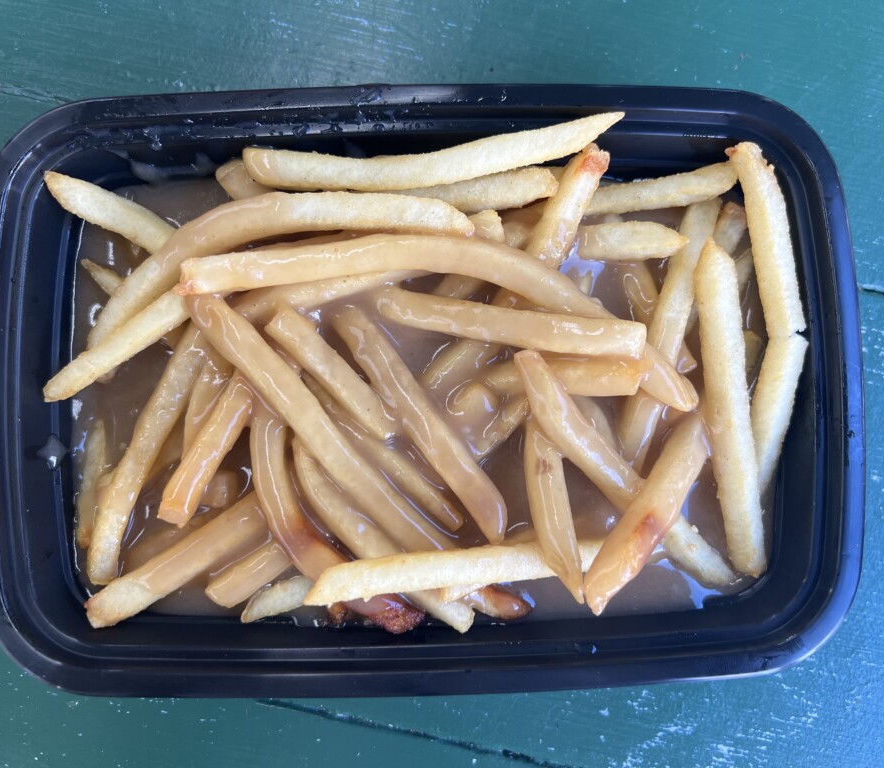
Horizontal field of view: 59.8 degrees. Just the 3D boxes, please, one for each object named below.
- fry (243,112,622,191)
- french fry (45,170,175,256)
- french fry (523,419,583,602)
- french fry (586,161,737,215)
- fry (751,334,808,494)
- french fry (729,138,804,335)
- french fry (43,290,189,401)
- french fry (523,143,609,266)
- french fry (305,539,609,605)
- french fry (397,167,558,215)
[{"bbox_3d":[-0.003,-0.059,0.199,0.097,0.011,0.013,-5,88,5],"label":"fry"},{"bbox_3d":[-0.085,-0.044,0.203,0.038,0.009,0.009,29,87,-11],"label":"french fry"},{"bbox_3d":[0.029,0.031,0.199,0.010,0.010,0.048,-11,84,-1],"label":"french fry"},{"bbox_3d":[0.057,-0.052,0.205,0.045,0.009,0.009,-11,88,6],"label":"french fry"},{"bbox_3d":[0.088,0.010,0.204,0.010,0.010,0.043,5,101,0],"label":"fry"},{"bbox_3d":[0.084,-0.037,0.200,0.011,0.010,0.049,-11,91,-1],"label":"french fry"},{"bbox_3d":[-0.083,-0.011,0.199,0.046,0.009,0.007,-34,88,2],"label":"french fry"},{"bbox_3d":[0.033,-0.045,0.202,0.009,0.009,0.032,24,108,0],"label":"french fry"},{"bbox_3d":[0.006,0.049,0.202,0.081,0.010,0.010,-6,88,-3],"label":"french fry"},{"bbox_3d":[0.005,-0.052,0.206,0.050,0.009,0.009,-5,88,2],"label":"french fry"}]

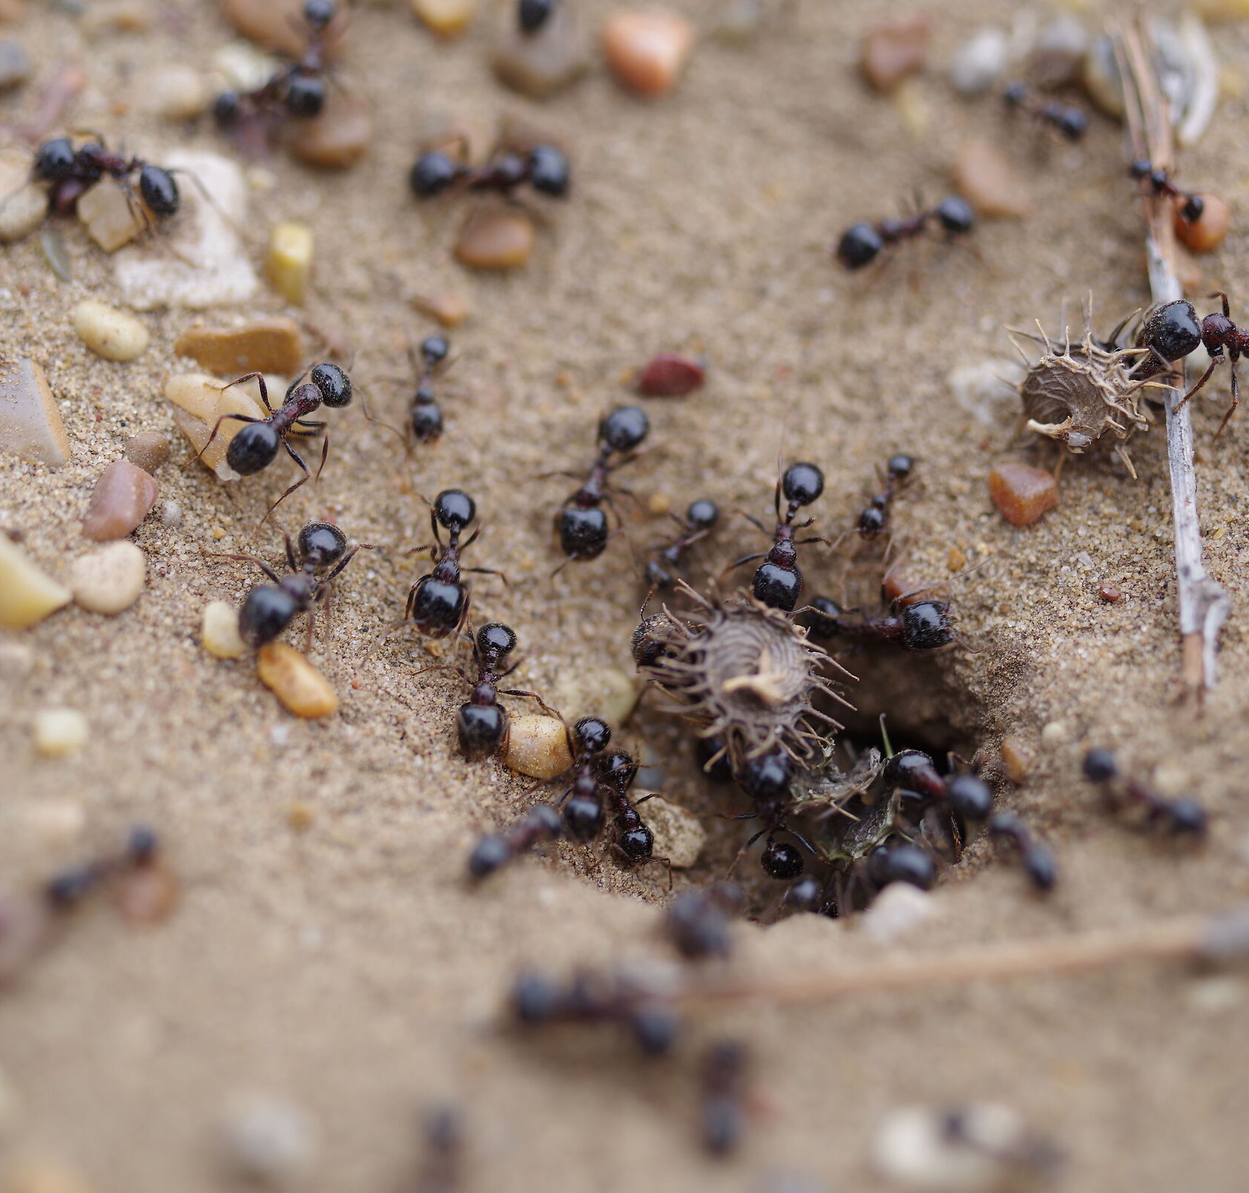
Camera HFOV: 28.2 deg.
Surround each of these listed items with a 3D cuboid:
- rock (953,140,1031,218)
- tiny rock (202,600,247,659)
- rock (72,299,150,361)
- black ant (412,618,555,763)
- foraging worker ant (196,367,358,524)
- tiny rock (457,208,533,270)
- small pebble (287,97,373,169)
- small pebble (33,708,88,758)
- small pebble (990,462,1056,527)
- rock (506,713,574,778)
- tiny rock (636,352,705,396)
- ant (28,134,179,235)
[{"bbox_3d":[0.021,-0.024,0.143,0.003,0.002,0.005,-32,54,-26],"label":"rock"},{"bbox_3d":[-0.020,0.002,0.124,0.002,0.002,0.003,0,48,0],"label":"tiny rock"},{"bbox_3d":[-0.030,-0.016,0.147,0.004,0.002,0.003,25,53,21],"label":"rock"},{"bbox_3d":[-0.006,0.004,0.117,0.006,0.003,0.007,7,47,2],"label":"black ant"},{"bbox_3d":[-0.017,-0.008,0.119,0.006,0.003,0.008,32,51,21],"label":"foraging worker ant"},{"bbox_3d":[-0.008,-0.022,0.155,0.005,0.002,0.004,0,48,0],"label":"tiny rock"},{"bbox_3d":[-0.017,-0.027,0.143,0.005,0.003,0.004,0,43,0],"label":"small pebble"},{"bbox_3d":[-0.028,0.007,0.125,0.003,0.001,0.002,0,48,0],"label":"small pebble"},{"bbox_3d":[0.023,-0.006,0.145,0.004,0.002,0.003,0,48,0],"label":"small pebble"},{"bbox_3d":[-0.004,0.008,0.127,0.003,0.003,0.003,0,48,0],"label":"rock"},{"bbox_3d":[0.002,-0.012,0.135,0.004,0.002,0.003,0,47,0],"label":"tiny rock"},{"bbox_3d":[-0.029,-0.023,0.140,0.008,0.004,0.004,12,49,11],"label":"ant"}]

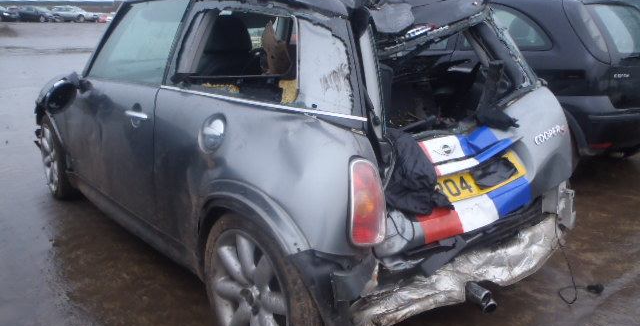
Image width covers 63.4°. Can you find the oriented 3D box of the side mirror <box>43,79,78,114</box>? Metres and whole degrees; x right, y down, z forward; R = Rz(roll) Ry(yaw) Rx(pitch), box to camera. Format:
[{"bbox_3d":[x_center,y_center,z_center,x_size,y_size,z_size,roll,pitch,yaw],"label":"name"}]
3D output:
[{"bbox_3d":[-1.323,-0.352,2.671,0.185,0.160,0.110,-11,18,-38],"label":"side mirror"}]

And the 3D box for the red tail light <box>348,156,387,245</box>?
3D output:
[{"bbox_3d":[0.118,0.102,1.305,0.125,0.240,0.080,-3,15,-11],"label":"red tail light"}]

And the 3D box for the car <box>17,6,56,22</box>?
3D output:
[{"bbox_3d":[-26.425,-13.824,48.000,4.200,1.430,1.720,3,15,9],"label":"car"}]

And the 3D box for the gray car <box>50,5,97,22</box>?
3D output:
[{"bbox_3d":[-22.948,-13.824,48.000,4.300,1.430,1.730,3,15,9],"label":"gray car"}]

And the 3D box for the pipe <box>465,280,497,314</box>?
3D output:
[{"bbox_3d":[0.581,0.488,1.885,0.075,0.080,0.140,-11,18,-38],"label":"pipe"}]

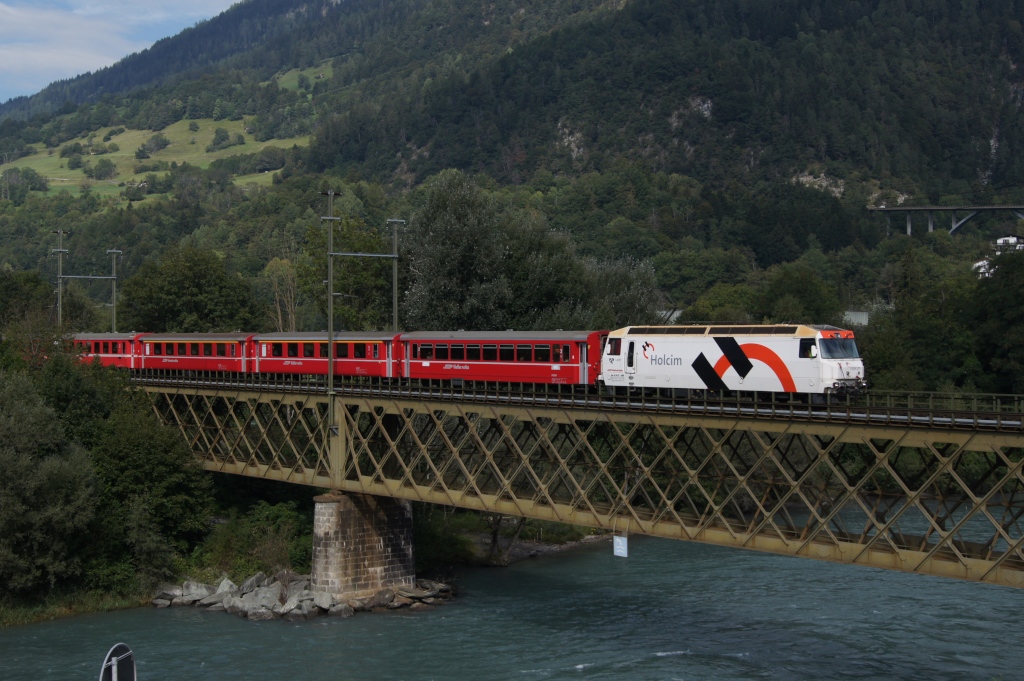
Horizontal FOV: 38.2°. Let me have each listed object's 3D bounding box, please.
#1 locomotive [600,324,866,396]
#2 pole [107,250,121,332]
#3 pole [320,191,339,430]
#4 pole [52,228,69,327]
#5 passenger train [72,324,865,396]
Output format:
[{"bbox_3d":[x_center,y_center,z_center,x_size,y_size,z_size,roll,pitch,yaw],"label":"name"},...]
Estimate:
[{"bbox_3d":[10.894,1.080,74.815,2.800,3.750,15.700,0,0,-40],"label":"locomotive"},{"bbox_3d":[-36.167,-2.618,134.501,1.450,11.240,0.340,0,0,-40],"label":"pole"},{"bbox_3d":[-11.965,-2.086,97.856,1.600,15.690,0.340,0,0,-40],"label":"pole"},{"bbox_3d":[-40.045,-3.378,131.081,1.650,12.760,0.340,0,0,-40],"label":"pole"},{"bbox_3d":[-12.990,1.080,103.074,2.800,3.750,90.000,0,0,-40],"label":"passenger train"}]

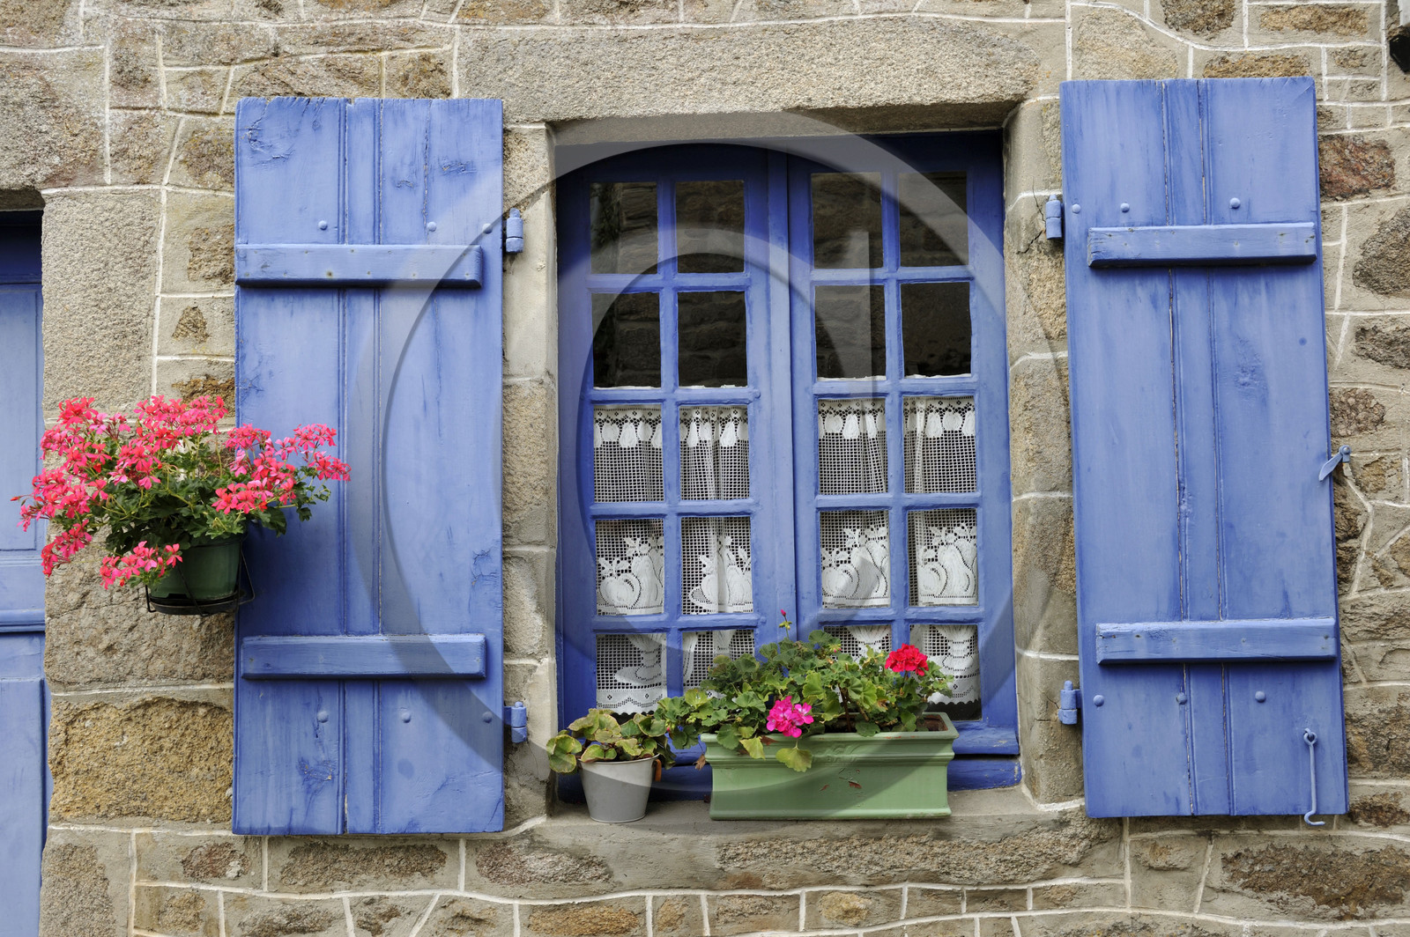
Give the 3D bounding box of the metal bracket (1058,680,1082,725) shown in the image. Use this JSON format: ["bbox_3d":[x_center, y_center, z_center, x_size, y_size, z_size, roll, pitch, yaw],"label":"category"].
[{"bbox_3d":[0.738,0.473,2.690,0.047,0.090,0.038,-1,-3,0],"label":"metal bracket"}]

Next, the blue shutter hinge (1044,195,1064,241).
[{"bbox_3d":[0.722,-0.518,2.750,0.038,0.095,0.038,-1,-3,0],"label":"blue shutter hinge"}]

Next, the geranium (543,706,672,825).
[{"bbox_3d":[-0.189,0.593,2.662,0.236,0.218,0.230,-1,-3,1],"label":"geranium"}]

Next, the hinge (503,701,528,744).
[{"bbox_3d":[-0.365,0.489,2.565,0.049,0.082,0.035,-1,-3,1],"label":"hinge"}]

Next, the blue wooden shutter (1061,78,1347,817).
[{"bbox_3d":[0.957,-0.050,2.558,0.491,1.417,0.050,-1,-3,1],"label":"blue wooden shutter"}]

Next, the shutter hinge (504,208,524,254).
[{"bbox_3d":[-0.375,-0.466,2.620,0.041,0.092,0.035,-1,-3,1],"label":"shutter hinge"}]

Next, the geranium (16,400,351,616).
[{"bbox_3d":[-0.976,0.066,2.480,0.610,0.410,0.450,-1,-3,0],"label":"geranium"}]

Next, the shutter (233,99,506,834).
[{"bbox_3d":[-0.649,-0.016,2.572,0.523,1.420,0.050,-1,-3,1],"label":"shutter"}]

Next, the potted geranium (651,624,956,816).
[{"bbox_3d":[0.206,0.506,2.673,0.601,0.367,0.270,-1,-3,5],"label":"potted geranium"}]

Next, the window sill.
[{"bbox_3d":[0.168,0.754,2.689,1.216,0.164,0.260,-1,-3,1],"label":"window sill"}]

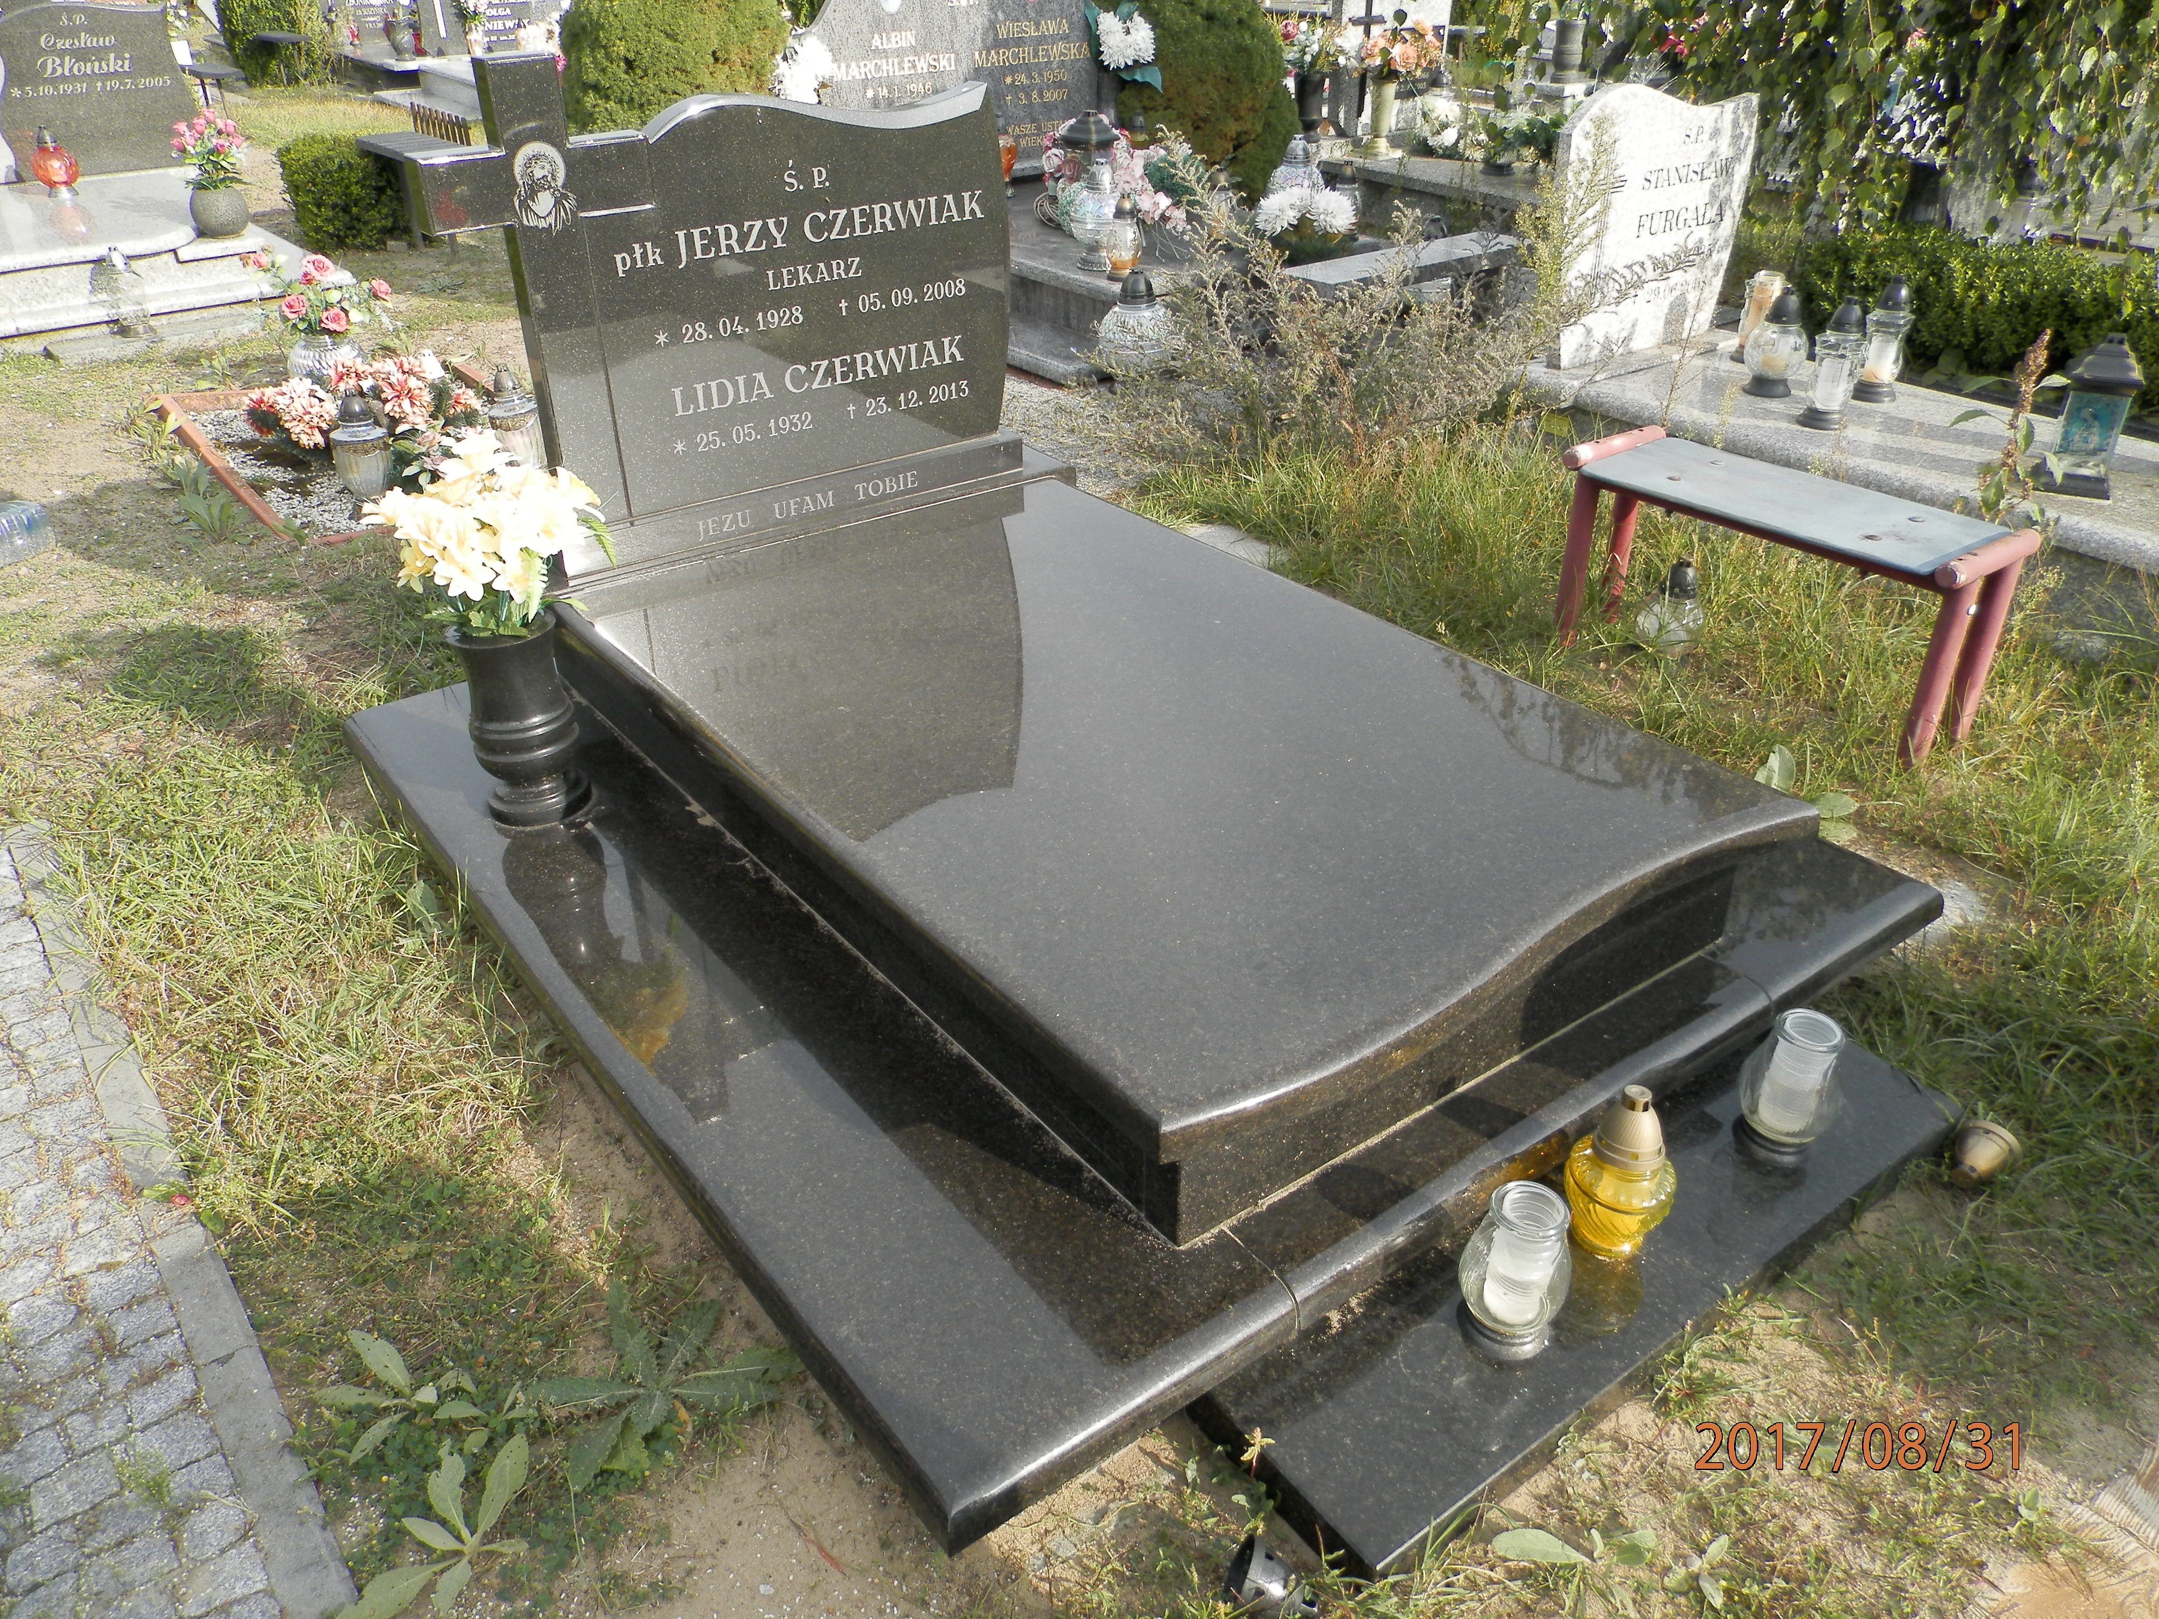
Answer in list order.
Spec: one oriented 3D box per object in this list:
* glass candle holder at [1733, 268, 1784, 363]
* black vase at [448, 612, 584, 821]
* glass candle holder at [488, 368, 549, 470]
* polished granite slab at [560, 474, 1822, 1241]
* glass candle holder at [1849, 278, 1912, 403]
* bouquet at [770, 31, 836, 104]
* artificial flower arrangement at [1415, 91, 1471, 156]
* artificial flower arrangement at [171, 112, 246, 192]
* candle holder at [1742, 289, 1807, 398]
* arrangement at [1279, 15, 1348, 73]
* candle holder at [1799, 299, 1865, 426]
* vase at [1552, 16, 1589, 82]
[{"bbox_3d":[2.002,-1.460,4.607,0.113,0.236,0.113,-20,36,-32],"label":"glass candle holder"},{"bbox_3d":[-0.858,-0.139,2.407,0.168,0.307,0.168,-20,36,-32],"label":"black vase"},{"bbox_3d":[-1.600,-1.116,4.420,0.145,0.262,0.145,-20,36,-32],"label":"glass candle holder"},{"bbox_3d":[0.028,-0.103,2.369,1.038,0.171,1.697,-21,35,-30],"label":"polished granite slab"},{"bbox_3d":[1.871,-1.085,3.596,0.108,0.260,0.108,-21,35,-30],"label":"glass candle holder"},{"bbox_3d":[-1.056,-2.810,5.950,0.260,0.300,0.250,-5,30,-8],"label":"bouquet"},{"bbox_3d":[1.636,-3.073,6.984,0.250,0.255,0.250,4,30,7],"label":"artificial flower arrangement"},{"bbox_3d":[-3.265,-2.465,5.850,0.250,0.270,0.240,-15,33,-23],"label":"artificial flower arrangement"},{"bbox_3d":[1.645,-1.105,3.677,0.148,0.222,0.148,-21,35,-30],"label":"candle holder"},{"bbox_3d":[1.113,-3.626,7.400,0.320,0.290,0.300,3,30,7],"label":"arrangement"},{"bbox_3d":[1.666,-0.987,3.430,0.109,0.262,0.109,-21,35,-30],"label":"candle holder"},{"bbox_3d":[2.846,-4.396,8.995,0.185,0.306,0.185,-20,36,-32],"label":"vase"}]

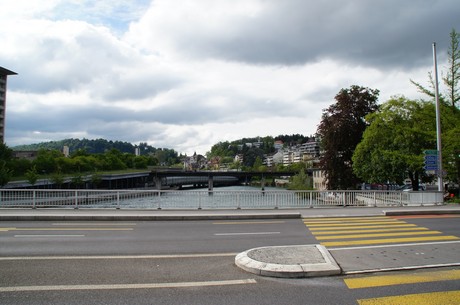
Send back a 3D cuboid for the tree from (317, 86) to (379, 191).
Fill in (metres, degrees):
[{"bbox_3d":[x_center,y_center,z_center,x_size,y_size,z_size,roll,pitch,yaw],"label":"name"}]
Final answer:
[{"bbox_3d":[19.908,-2.481,58.352,10.441,18.407,9.768,0,-4,0],"label":"tree"}]

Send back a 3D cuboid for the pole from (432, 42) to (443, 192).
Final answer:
[{"bbox_3d":[14.290,-2.096,23.725,0.287,11.194,0.287,0,-4,0],"label":"pole"}]

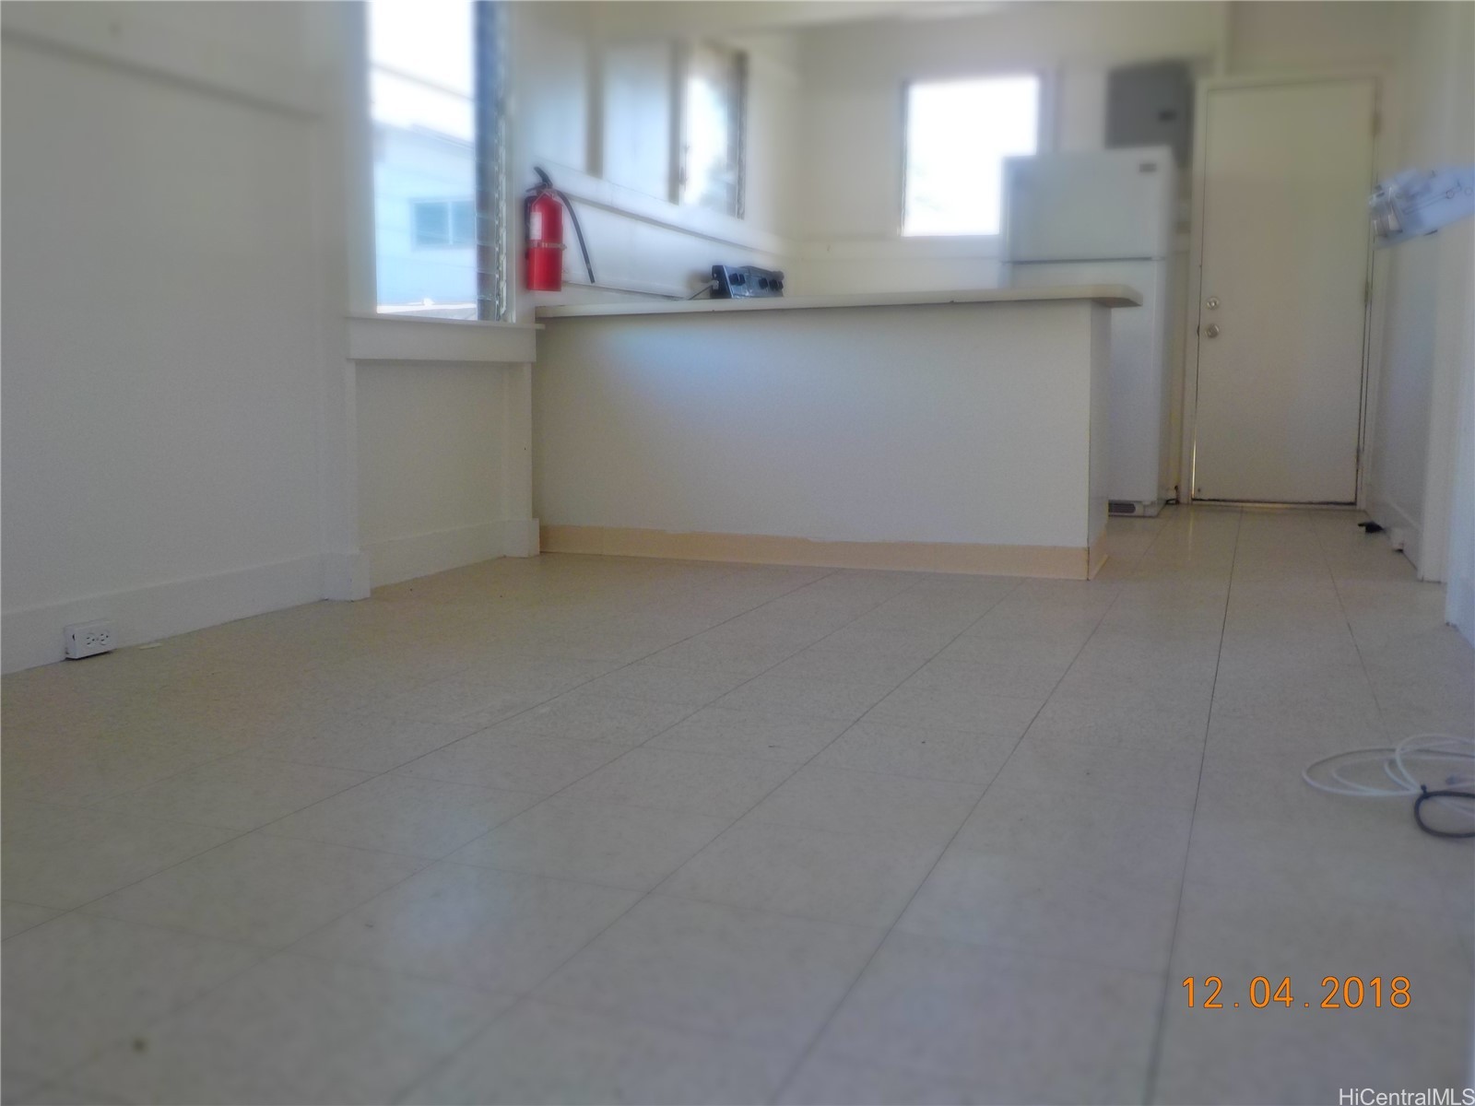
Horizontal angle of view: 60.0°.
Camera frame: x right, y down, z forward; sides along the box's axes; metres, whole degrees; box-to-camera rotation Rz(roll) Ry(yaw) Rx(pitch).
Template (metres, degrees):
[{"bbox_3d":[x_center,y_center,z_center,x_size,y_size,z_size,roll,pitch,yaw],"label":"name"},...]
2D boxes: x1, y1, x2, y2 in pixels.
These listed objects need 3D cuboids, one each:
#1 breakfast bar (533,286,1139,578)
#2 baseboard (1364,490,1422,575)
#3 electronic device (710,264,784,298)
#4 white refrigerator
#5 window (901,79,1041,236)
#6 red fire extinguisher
[{"bbox_3d":[0.341,-0.455,4.701,2.130,0.928,0.660,3,8,22],"label":"breakfast bar"},{"bbox_3d":[2.754,-0.155,5.388,0.022,0.140,2.350,3,8,22],"label":"baseboard"},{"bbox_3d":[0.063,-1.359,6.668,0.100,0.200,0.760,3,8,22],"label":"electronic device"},{"bbox_3d":[1.756,-1.070,6.396,0.765,1.703,0.730,3,8,22],"label":"white refrigerator"},{"bbox_3d":[1.290,-2.175,7.059,0.765,0.830,0.080,3,8,22],"label":"window"},{"bbox_3d":[-0.632,-1.163,4.610,0.210,0.425,0.170,3,8,22],"label":"red fire extinguisher"}]

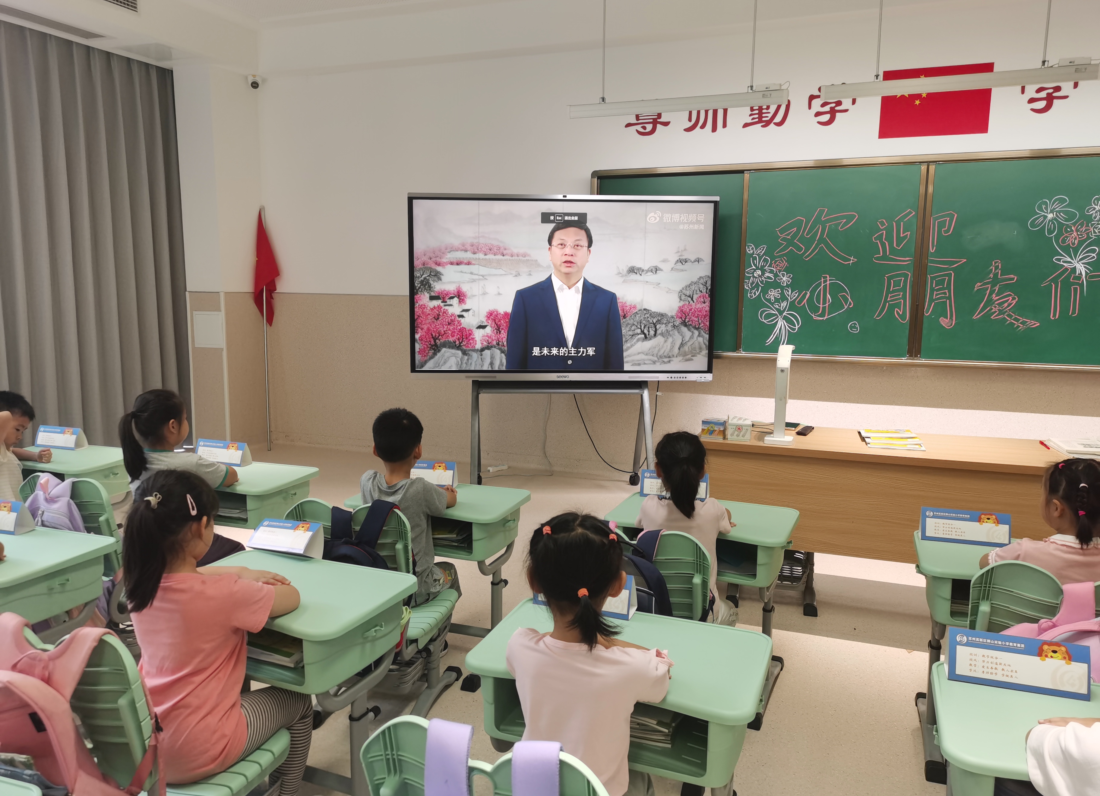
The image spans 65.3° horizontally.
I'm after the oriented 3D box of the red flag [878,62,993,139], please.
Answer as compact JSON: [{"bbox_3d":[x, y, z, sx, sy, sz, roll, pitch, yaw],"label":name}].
[{"bbox_3d":[2.256,-1.739,5.026,0.592,0.392,0.015,4,8,23],"label":"red flag"}]

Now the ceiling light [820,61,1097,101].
[{"bbox_3d":[1.977,-1.550,4.206,1.235,0.095,0.100,4,8,22],"label":"ceiling light"}]

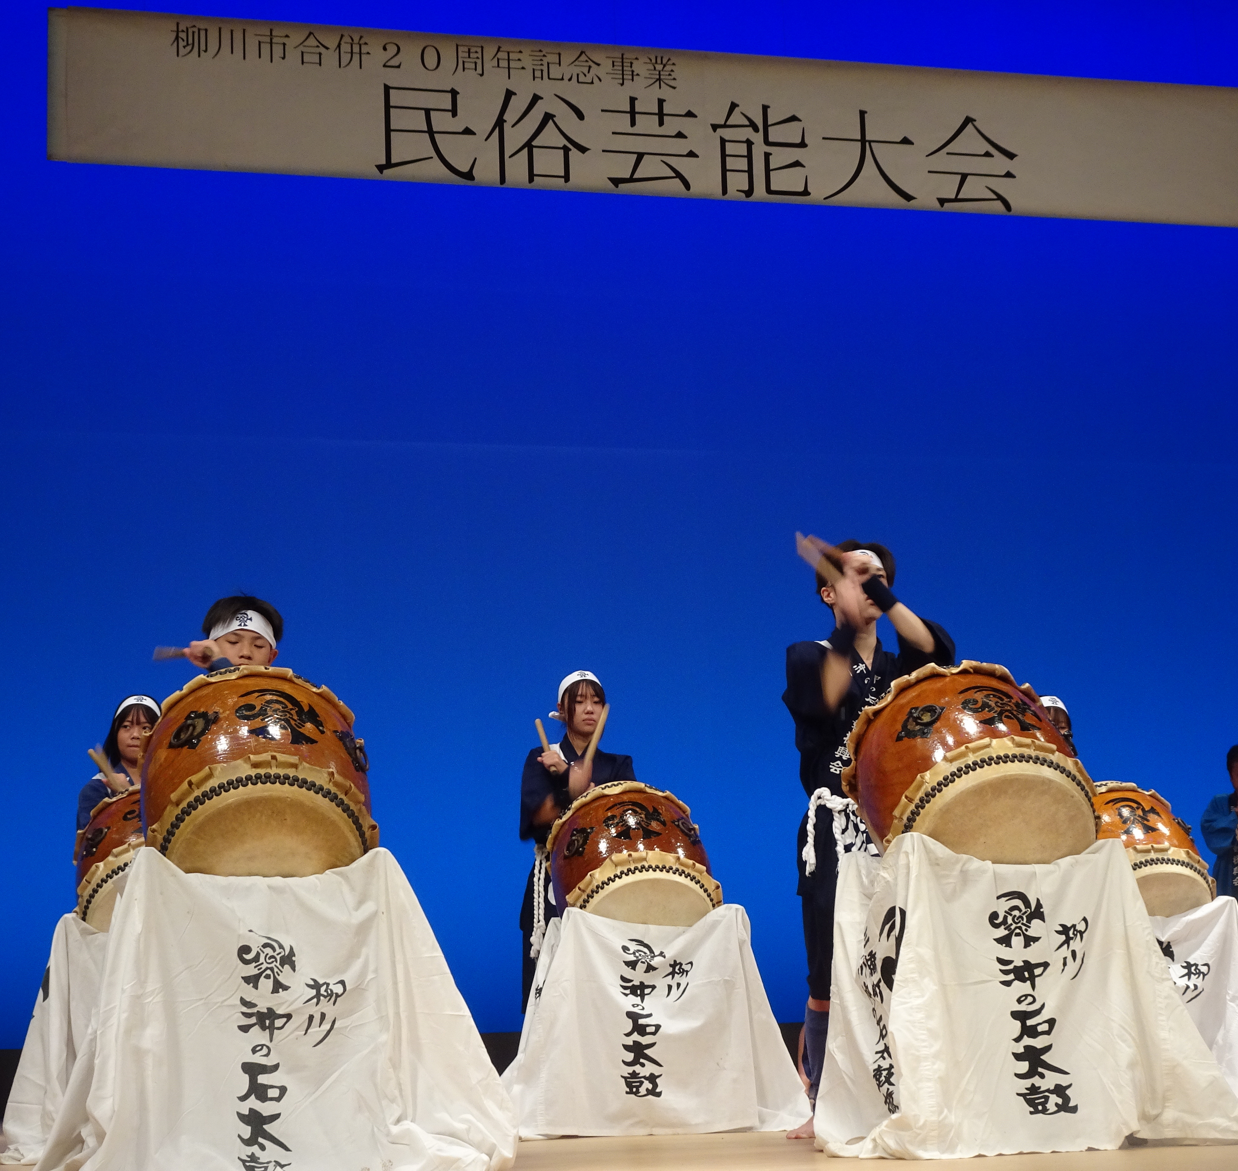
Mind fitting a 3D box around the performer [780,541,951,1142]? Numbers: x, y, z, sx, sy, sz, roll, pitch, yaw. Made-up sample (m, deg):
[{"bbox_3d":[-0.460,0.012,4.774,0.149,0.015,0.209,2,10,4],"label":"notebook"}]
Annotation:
[{"bbox_3d":[0.668,0.668,6.587,0.530,1.620,0.520,1,-11,-16],"label":"performer"}]

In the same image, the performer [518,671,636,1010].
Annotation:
[{"bbox_3d":[-0.136,1.094,8.629,0.470,1.610,0.450,0,-11,-10],"label":"performer"}]

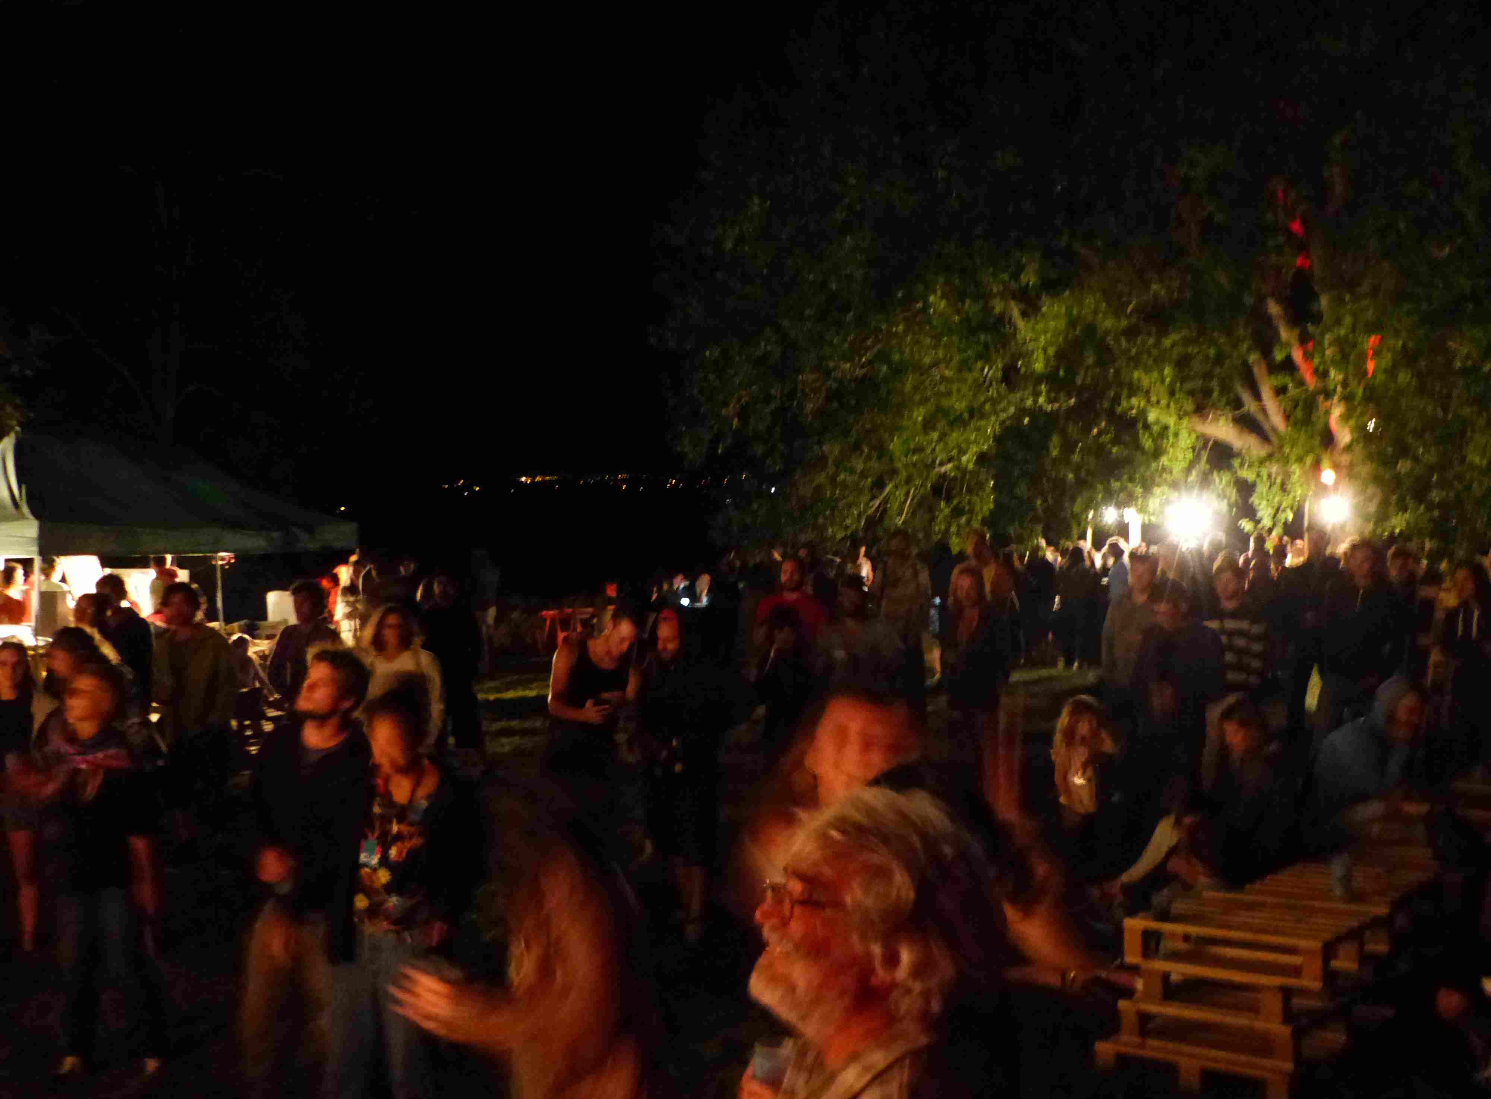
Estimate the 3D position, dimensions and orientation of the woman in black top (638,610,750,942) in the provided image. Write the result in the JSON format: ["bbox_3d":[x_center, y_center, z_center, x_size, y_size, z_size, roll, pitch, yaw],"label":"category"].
[{"bbox_3d":[-0.277,1.164,9.000,0.540,1.690,0.400,1,2,18],"label":"woman in black top"}]

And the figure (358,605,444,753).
[{"bbox_3d":[-1.971,1.154,9.900,0.500,1.660,0.340,0,2,-10],"label":"figure"}]

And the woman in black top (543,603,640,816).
[{"bbox_3d":[-0.821,1.143,9.300,0.520,1.690,0.420,-1,2,-16],"label":"woman in black top"}]

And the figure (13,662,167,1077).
[{"bbox_3d":[-2.634,1.278,6.950,0.580,1.640,0.420,0,2,-3],"label":"figure"}]

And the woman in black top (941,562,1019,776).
[{"bbox_3d":[1.627,0.915,12.000,0.500,1.660,0.360,0,2,12],"label":"woman in black top"}]

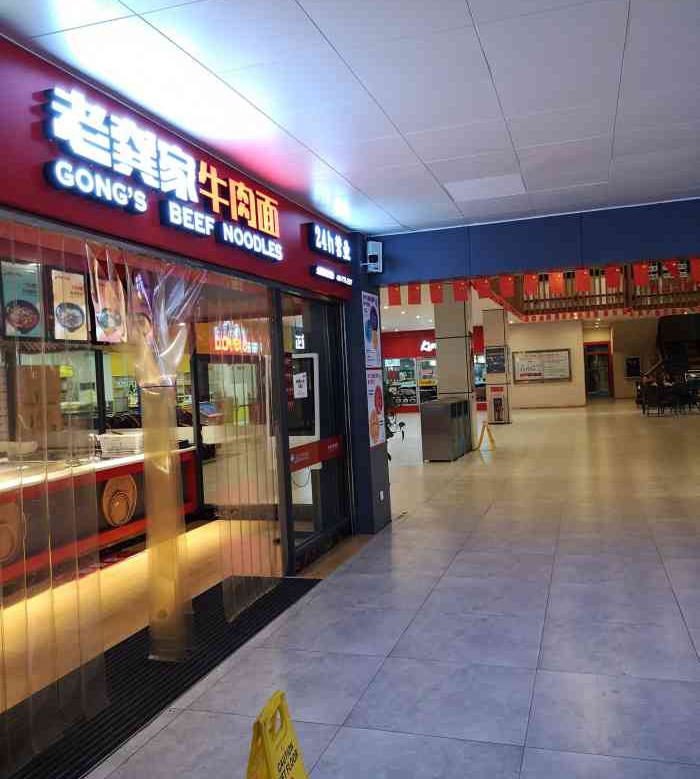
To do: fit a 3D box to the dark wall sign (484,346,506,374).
[{"bbox_3d":[4.167,-0.819,20.774,0.515,0.699,0.030,-2,1,18],"label":"dark wall sign"}]

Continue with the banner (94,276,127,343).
[{"bbox_3d":[-2.258,-0.746,6.912,0.020,0.591,0.425,-2,1,18],"label":"banner"}]

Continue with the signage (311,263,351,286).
[{"bbox_3d":[-0.154,-1.008,6.533,0.055,0.090,1.000,-2,1,18],"label":"signage"}]

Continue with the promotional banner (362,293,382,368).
[{"bbox_3d":[0.237,-0.595,7.404,0.015,0.740,0.560,-2,1,18],"label":"promotional banner"}]

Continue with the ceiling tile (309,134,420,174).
[{"bbox_3d":[0.116,-1.516,4.694,0.590,0.020,0.590,-2,1,18],"label":"ceiling tile"}]

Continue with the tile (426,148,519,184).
[{"bbox_3d":[0.870,-1.556,5.081,0.590,0.020,0.590,-2,1,18],"label":"tile"}]

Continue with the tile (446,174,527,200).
[{"bbox_3d":[1.063,-1.586,5.655,0.600,0.030,0.600,-2,1,18],"label":"tile"}]

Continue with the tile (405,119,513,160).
[{"bbox_3d":[0.687,-1.539,4.510,0.590,0.020,0.590,-2,1,18],"label":"tile"}]

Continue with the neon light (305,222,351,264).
[{"bbox_3d":[-0.168,-1.280,6.518,0.060,0.255,0.980,-2,1,18],"label":"neon light"}]

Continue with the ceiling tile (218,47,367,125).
[{"bbox_3d":[-0.242,-1.483,3.545,0.600,0.030,0.600,-2,1,18],"label":"ceiling tile"}]

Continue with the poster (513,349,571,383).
[{"bbox_3d":[7.280,-0.856,27.611,2.097,1.201,0.050,-2,1,18],"label":"poster"}]

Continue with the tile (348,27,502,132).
[{"bbox_3d":[0.411,-1.514,3.654,0.590,0.020,1.180,-2,1,18],"label":"tile"}]

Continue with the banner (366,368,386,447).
[{"bbox_3d":[0.275,0.184,7.425,0.015,0.750,0.560,-2,1,18],"label":"banner"}]

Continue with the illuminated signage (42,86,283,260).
[{"bbox_3d":[-0.906,-1.120,4.220,0.060,0.425,2.395,-2,1,18],"label":"illuminated signage"}]

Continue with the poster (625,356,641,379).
[{"bbox_3d":[13.197,-1.028,34.000,0.720,1.080,0.030,-2,1,18],"label":"poster"}]

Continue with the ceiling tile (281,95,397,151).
[{"bbox_3d":[-0.057,-1.502,4.118,0.600,0.030,0.600,-2,1,18],"label":"ceiling tile"}]

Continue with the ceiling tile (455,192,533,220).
[{"bbox_3d":[1.248,-1.606,6.228,0.600,0.030,0.600,-2,1,18],"label":"ceiling tile"}]

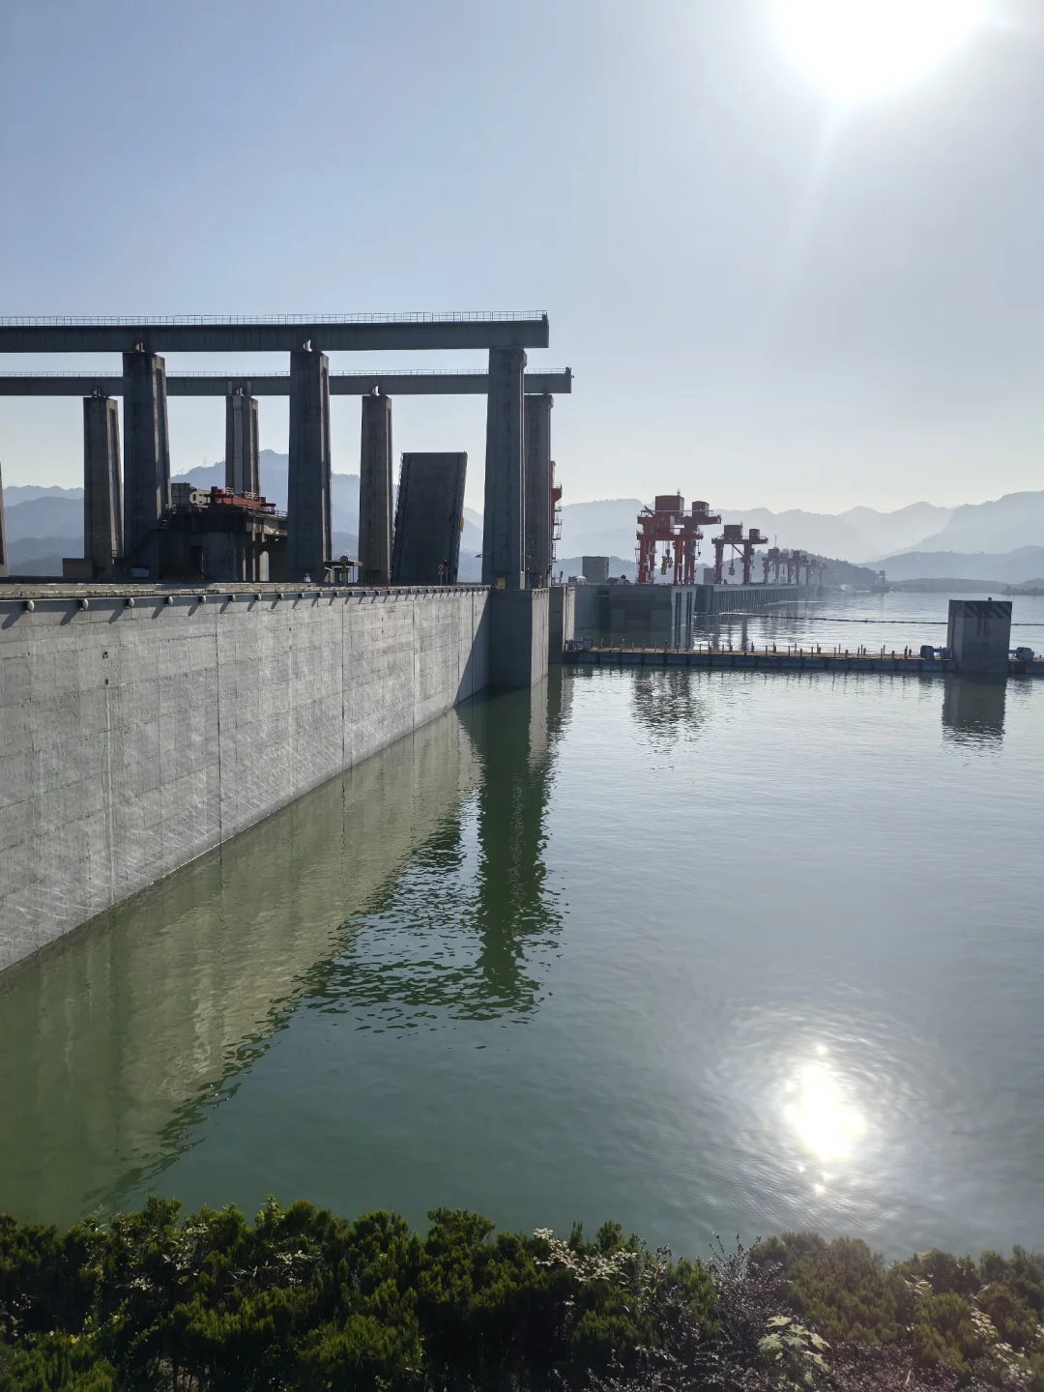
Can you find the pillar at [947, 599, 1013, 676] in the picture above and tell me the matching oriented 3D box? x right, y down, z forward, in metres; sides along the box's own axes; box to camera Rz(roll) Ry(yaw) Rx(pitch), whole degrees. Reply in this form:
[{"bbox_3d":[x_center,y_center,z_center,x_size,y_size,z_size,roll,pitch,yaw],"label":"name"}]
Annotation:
[{"bbox_3d":[65.625,-8.709,155.956,6.420,9.940,7.300,2,6,8],"label":"pillar"}]

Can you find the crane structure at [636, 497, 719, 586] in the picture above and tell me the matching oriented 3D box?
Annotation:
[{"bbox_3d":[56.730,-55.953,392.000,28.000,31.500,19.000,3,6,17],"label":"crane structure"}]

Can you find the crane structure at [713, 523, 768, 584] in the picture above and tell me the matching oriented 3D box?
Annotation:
[{"bbox_3d":[121.539,-79.235,605.000,29.500,33.300,16.000,3,6,17],"label":"crane structure"}]

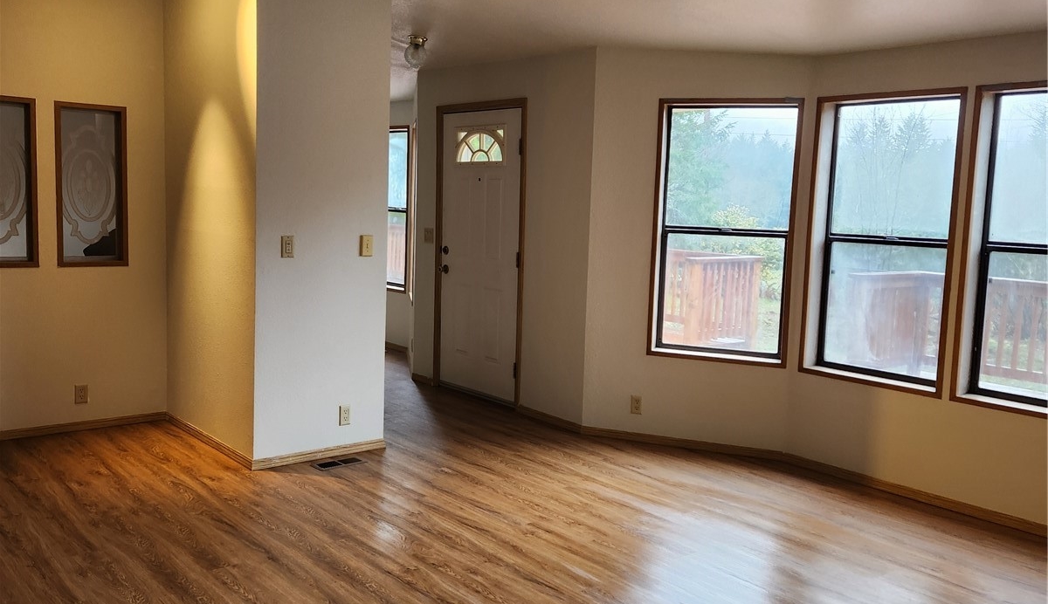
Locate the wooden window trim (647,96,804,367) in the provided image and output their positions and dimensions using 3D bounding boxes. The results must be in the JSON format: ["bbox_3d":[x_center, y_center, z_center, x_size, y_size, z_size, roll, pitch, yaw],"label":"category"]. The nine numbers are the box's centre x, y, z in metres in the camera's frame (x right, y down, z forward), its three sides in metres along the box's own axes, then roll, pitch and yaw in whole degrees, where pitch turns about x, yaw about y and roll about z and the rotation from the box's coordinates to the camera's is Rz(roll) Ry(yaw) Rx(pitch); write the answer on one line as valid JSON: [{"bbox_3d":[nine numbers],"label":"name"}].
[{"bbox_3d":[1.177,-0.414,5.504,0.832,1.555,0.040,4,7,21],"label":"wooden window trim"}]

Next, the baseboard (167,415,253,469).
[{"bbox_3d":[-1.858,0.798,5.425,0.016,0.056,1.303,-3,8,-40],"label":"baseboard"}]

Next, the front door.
[{"bbox_3d":[-0.318,-0.368,6.755,0.060,2.070,0.950,-3,8,-40],"label":"front door"}]

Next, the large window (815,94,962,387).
[{"bbox_3d":[1.958,-0.326,5.011,0.090,1.490,0.770,-3,8,-40],"label":"large window"}]

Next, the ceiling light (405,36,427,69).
[{"bbox_3d":[-0.713,-1.641,6.114,0.142,0.202,0.142,8,1,0],"label":"ceiling light"}]

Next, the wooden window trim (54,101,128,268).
[{"bbox_3d":[-2.573,-0.689,5.524,0.394,0.955,0.100,-3,8,-40],"label":"wooden window trim"}]

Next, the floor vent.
[{"bbox_3d":[-1.011,0.889,5.093,0.285,0.010,0.128,-3,8,-40],"label":"floor vent"}]

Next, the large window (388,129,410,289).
[{"bbox_3d":[-1.306,-0.879,8.894,0.080,1.490,0.770,-3,8,-40],"label":"large window"}]

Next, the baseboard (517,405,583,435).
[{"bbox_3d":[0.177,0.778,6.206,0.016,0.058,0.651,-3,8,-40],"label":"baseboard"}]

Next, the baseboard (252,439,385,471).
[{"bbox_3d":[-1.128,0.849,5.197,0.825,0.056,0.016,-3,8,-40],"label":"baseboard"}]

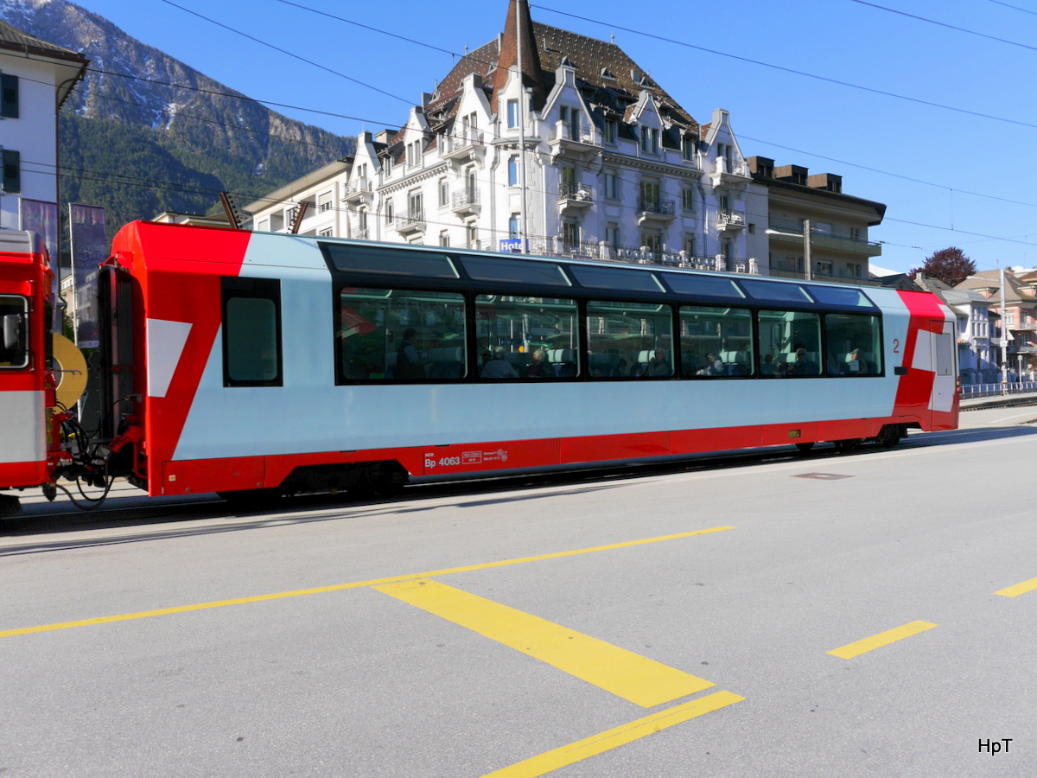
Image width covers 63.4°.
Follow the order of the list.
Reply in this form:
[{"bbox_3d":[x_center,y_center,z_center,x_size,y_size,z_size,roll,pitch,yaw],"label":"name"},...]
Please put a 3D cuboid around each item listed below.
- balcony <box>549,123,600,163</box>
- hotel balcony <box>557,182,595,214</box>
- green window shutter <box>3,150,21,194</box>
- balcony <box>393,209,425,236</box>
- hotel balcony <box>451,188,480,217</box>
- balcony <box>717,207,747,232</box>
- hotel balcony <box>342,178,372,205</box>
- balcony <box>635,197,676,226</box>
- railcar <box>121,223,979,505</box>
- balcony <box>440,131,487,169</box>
[{"bbox_3d":[3.586,-14.974,51.764,3.384,2.222,1.141,-1,-1,-35],"label":"balcony"},{"bbox_3d":[3.551,-11.563,51.509,2.171,1.768,0.929,-1,-1,-35],"label":"hotel balcony"},{"bbox_3d":[-19.340,-8.282,32.000,0.555,1.600,0.060,-1,-1,-35],"label":"green window shutter"},{"bbox_3d":[-7.380,-11.332,57.543,0.747,1.717,2.727,-1,-1,-40],"label":"balcony"},{"bbox_3d":[-3.248,-11.462,52.647,0.858,1.717,1.919,-1,-1,-40],"label":"hotel balcony"},{"bbox_3d":[15.262,-11.804,60.044,2.141,1.717,0.838,-1,-1,-35],"label":"balcony"},{"bbox_3d":[-12.049,-14.524,62.933,1.030,2.000,2.929,-1,-1,-40],"label":"hotel balcony"},{"bbox_3d":[9.167,-11.665,55.669,2.879,1.747,0.788,-1,-1,-35],"label":"balcony"},{"bbox_3d":[2.214,-0.420,15.850,18.390,3.625,2.680,-1,-1,-35],"label":"railcar"},{"bbox_3d":[-3.372,-14.760,52.552,1.141,2.202,3.181,-1,-1,-40],"label":"balcony"}]

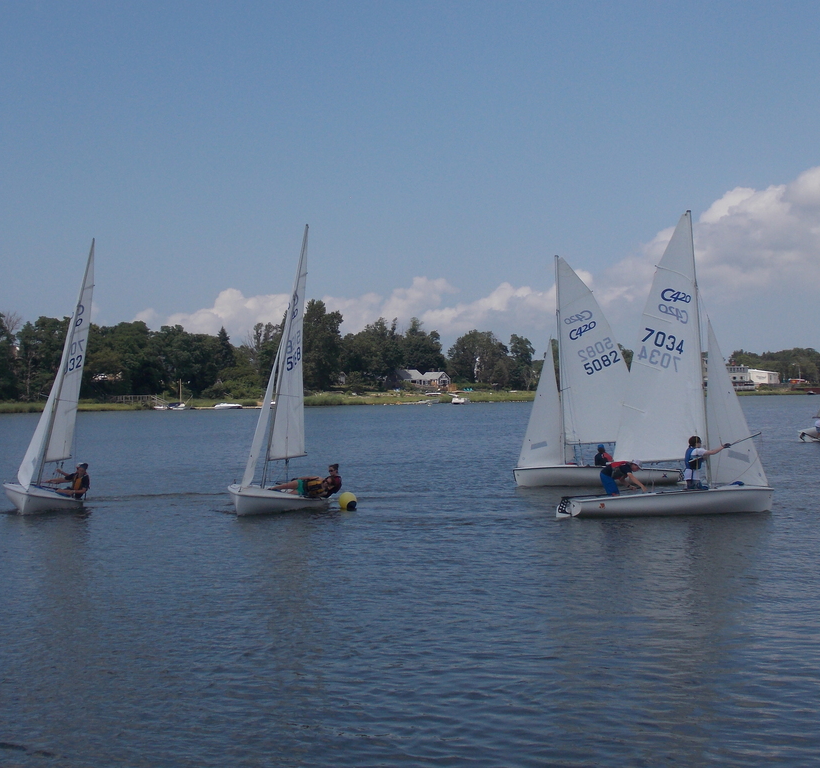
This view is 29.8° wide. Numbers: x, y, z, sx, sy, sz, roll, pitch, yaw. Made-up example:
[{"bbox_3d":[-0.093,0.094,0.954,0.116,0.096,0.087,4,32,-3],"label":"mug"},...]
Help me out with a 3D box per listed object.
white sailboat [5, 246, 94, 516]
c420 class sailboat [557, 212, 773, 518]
[{"bbox_3d":[-7.521,-0.165,33.923,1.700,6.101,4.470,12,-1,-4],"label":"white sailboat"},{"bbox_3d":[4.827,-0.374,29.750,4.470,6.101,1.750,-1,-6,-13],"label":"c420 class sailboat"}]

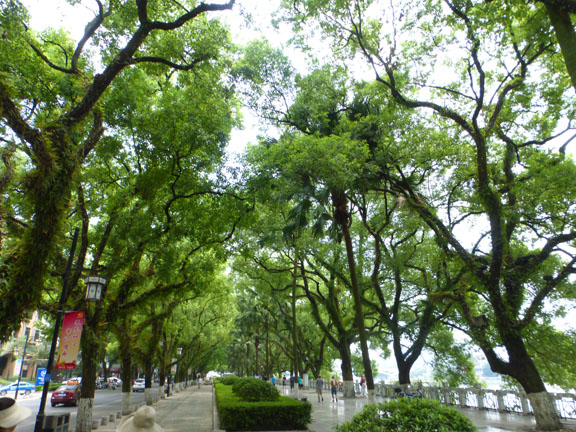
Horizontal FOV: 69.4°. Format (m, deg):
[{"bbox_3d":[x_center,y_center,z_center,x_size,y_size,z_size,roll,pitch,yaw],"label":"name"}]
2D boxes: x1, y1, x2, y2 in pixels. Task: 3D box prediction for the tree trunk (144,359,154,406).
[{"bbox_3d":[-9.015,10.847,27.117,0.550,2.680,0.500,3,-21,-9],"label":"tree trunk"}]

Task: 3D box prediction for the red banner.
[{"bbox_3d":[-5.570,3.192,10.666,0.540,1.450,0.030,3,-21,-9],"label":"red banner"}]

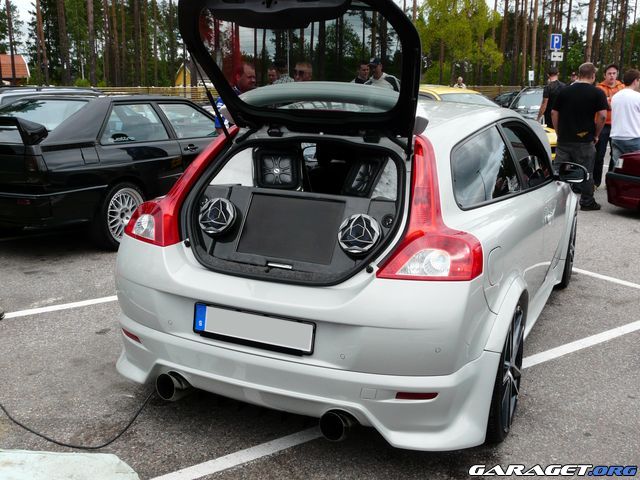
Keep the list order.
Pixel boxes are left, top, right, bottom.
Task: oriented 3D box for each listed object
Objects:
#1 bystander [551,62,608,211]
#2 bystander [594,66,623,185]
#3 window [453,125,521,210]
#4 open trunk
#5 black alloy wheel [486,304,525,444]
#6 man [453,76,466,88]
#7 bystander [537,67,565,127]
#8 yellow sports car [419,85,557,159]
[{"bbox_3d":[3.376,-1.329,8.938,0.620,1.803,0.380,7,14,27],"label":"bystander"},{"bbox_3d":[4.376,-1.698,10.608,0.550,1.840,0.340,5,13,17],"label":"bystander"},{"bbox_3d":[0.704,-0.328,3.075,0.070,0.350,0.890,-17,2,30],"label":"window"},{"bbox_3d":[-0.076,-0.169,2.942,0.940,0.550,0.640,7,14,24],"label":"open trunk"},{"bbox_3d":[0.696,0.532,2.974,0.230,0.645,0.645,7,14,24],"label":"black alloy wheel"},{"bbox_3d":[4.845,-4.689,24.306,0.500,1.780,0.320,4,13,11],"label":"man"},{"bbox_3d":[4.110,-2.130,12.500,0.520,1.860,0.320,2,12,4],"label":"bystander"},{"bbox_3d":[2.393,-1.971,12.594,4.150,1.450,1.750,12,17,41],"label":"yellow sports car"}]

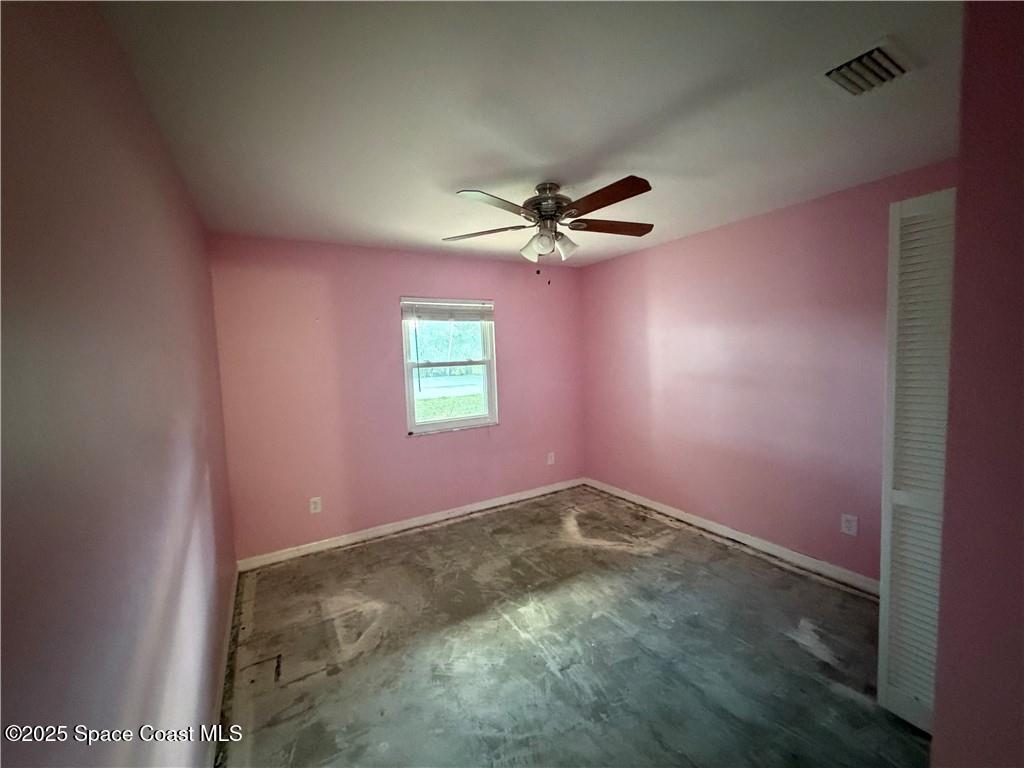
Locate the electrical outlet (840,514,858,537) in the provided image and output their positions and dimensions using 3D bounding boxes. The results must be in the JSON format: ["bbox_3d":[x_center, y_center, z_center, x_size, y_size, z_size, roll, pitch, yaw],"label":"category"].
[{"bbox_3d":[2.103,0.882,2.582,0.012,0.119,0.077,-5,5,-31],"label":"electrical outlet"}]

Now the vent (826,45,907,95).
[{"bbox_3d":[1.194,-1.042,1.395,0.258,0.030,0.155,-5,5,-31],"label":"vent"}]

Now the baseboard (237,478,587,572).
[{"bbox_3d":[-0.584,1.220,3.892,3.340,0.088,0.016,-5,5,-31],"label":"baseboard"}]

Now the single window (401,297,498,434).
[{"bbox_3d":[-0.549,-0.171,3.859,0.916,1.220,0.090,-5,5,-31],"label":"single window"}]

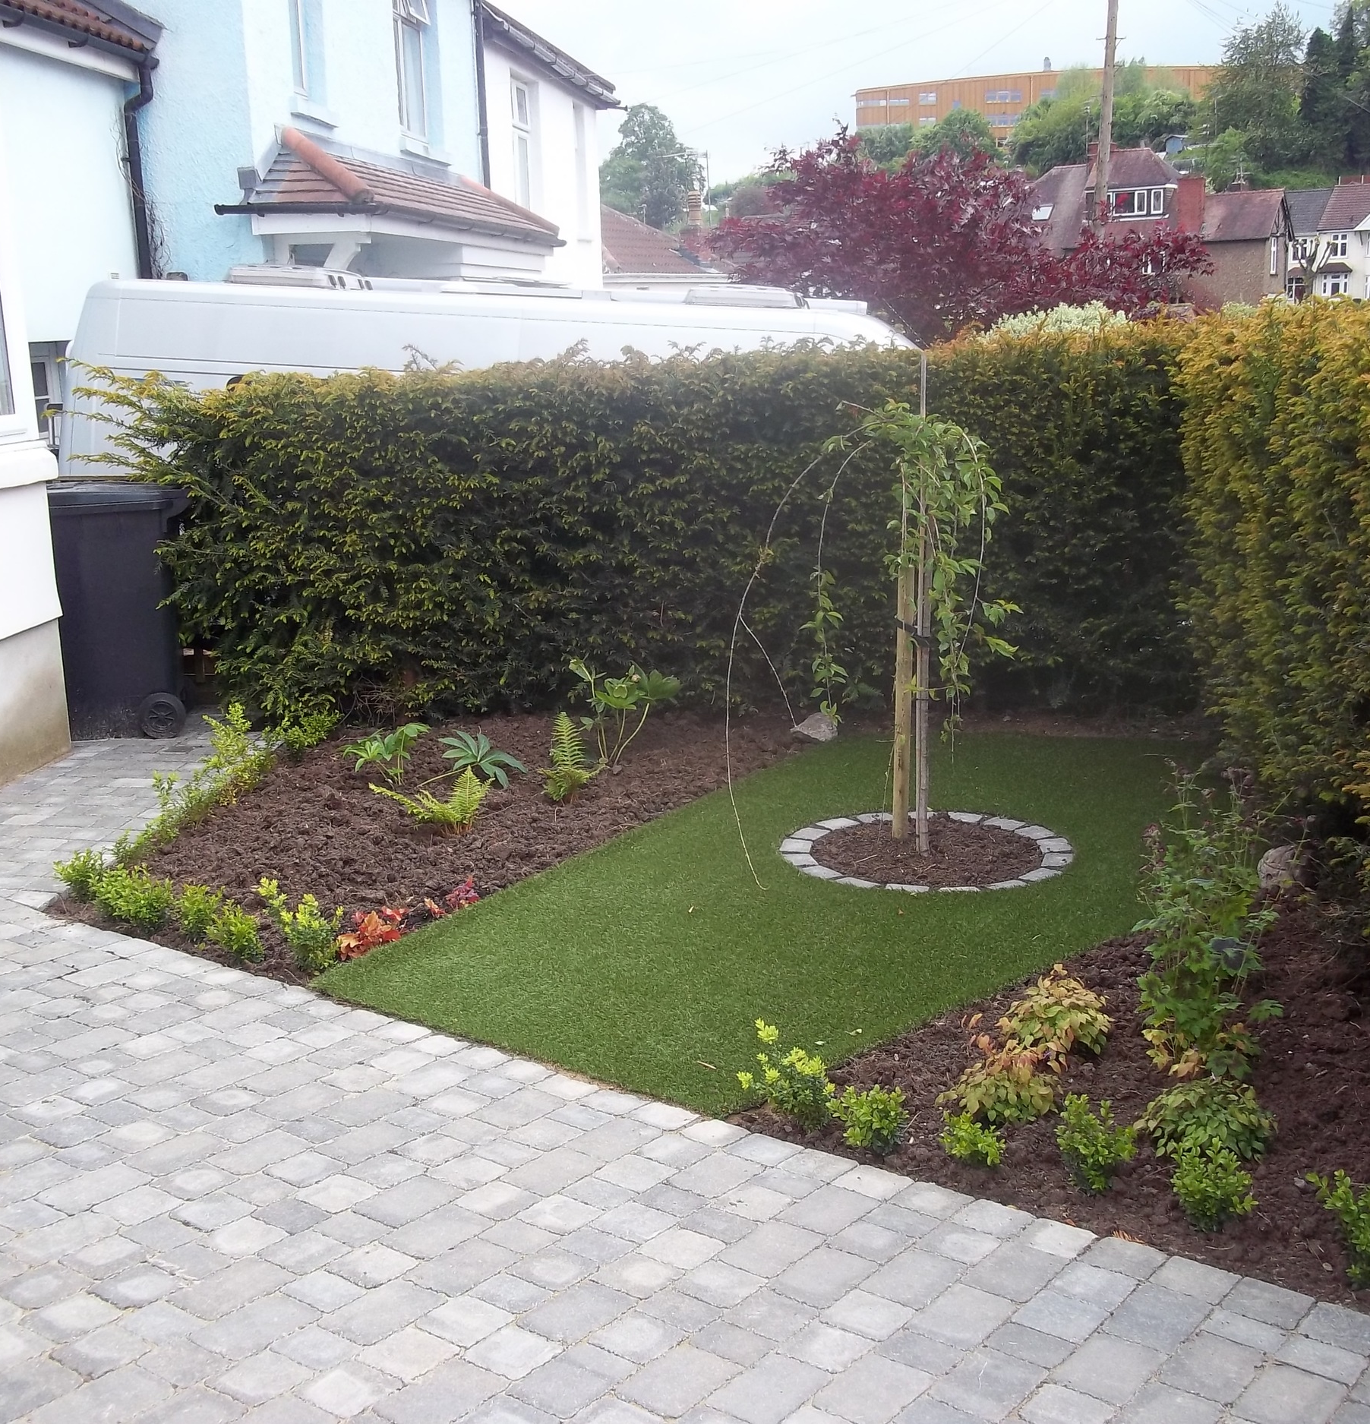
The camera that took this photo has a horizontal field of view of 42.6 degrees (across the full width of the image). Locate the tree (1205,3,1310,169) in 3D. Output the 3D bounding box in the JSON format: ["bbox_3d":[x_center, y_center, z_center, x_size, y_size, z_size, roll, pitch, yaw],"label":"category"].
[{"bbox_3d":[39.797,-43.096,122.000,7.300,12.200,7.000,2,14,17],"label":"tree"}]

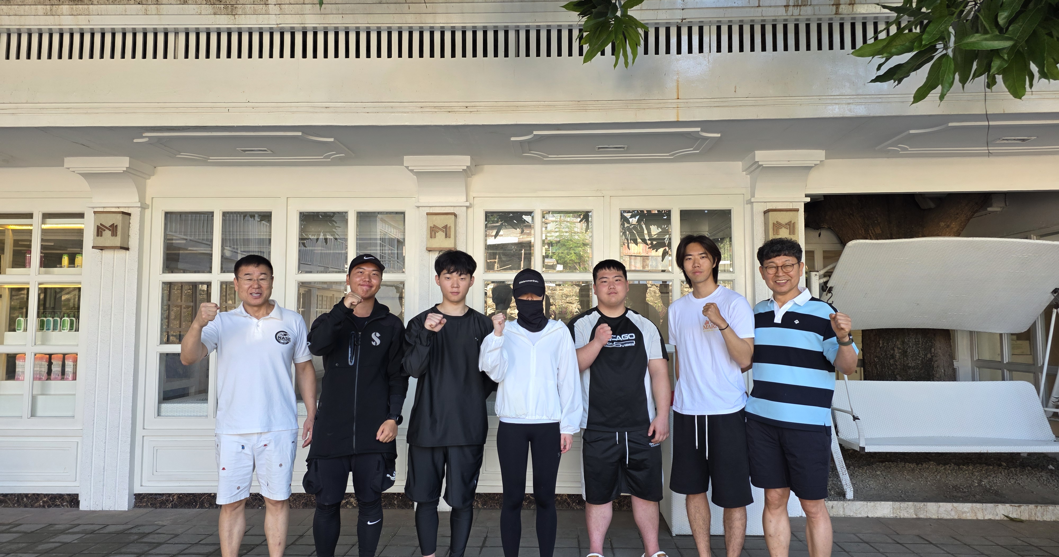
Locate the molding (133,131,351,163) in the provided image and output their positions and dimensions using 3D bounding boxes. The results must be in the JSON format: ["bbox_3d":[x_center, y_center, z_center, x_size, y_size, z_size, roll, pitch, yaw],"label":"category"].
[{"bbox_3d":[-1.929,-0.871,4.827,1.338,0.040,0.785,0,-4,1],"label":"molding"}]

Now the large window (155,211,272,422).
[{"bbox_3d":[-2.372,0.265,5.300,0.850,1.575,0.080,0,-4,1],"label":"large window"}]

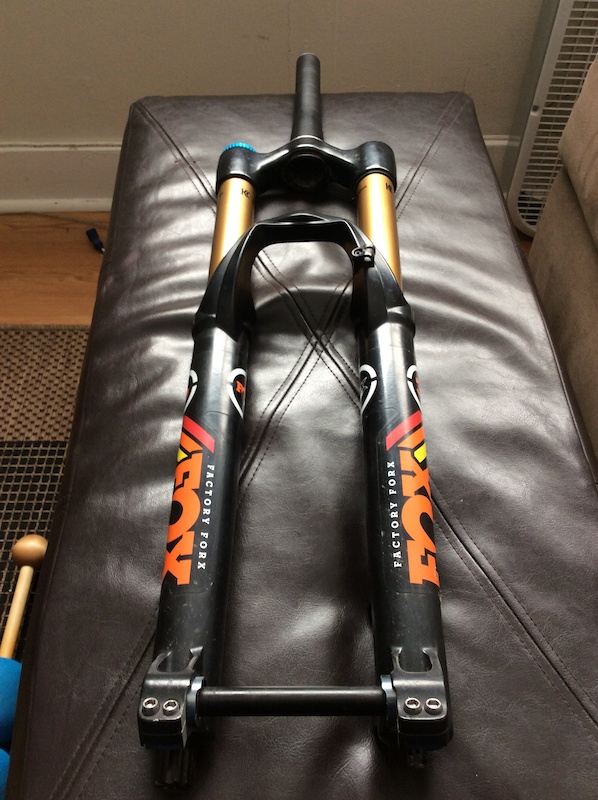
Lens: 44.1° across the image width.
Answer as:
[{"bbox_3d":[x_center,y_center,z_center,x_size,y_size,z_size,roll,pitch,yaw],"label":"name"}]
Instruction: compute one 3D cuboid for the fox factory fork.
[{"bbox_3d":[0.004,-0.099,0.622,0.178,0.097,0.762,-1,53,3],"label":"fox factory fork"}]

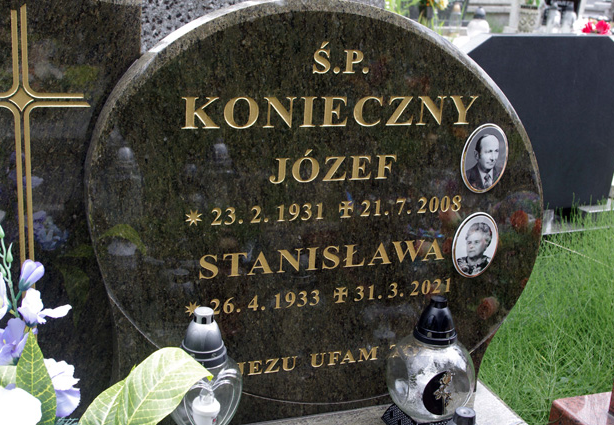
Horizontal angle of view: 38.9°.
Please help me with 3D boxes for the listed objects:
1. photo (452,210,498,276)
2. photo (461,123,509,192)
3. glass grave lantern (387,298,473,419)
[{"bbox_3d":[0.317,0.063,1.611,0.095,0.124,0.014,-3,18,-21],"label":"photo"},{"bbox_3d":[0.324,-0.094,1.563,0.095,0.126,0.014,-3,18,-21],"label":"photo"},{"bbox_3d":[0.223,0.268,1.542,0.156,0.246,0.156,3,17,-1],"label":"glass grave lantern"}]

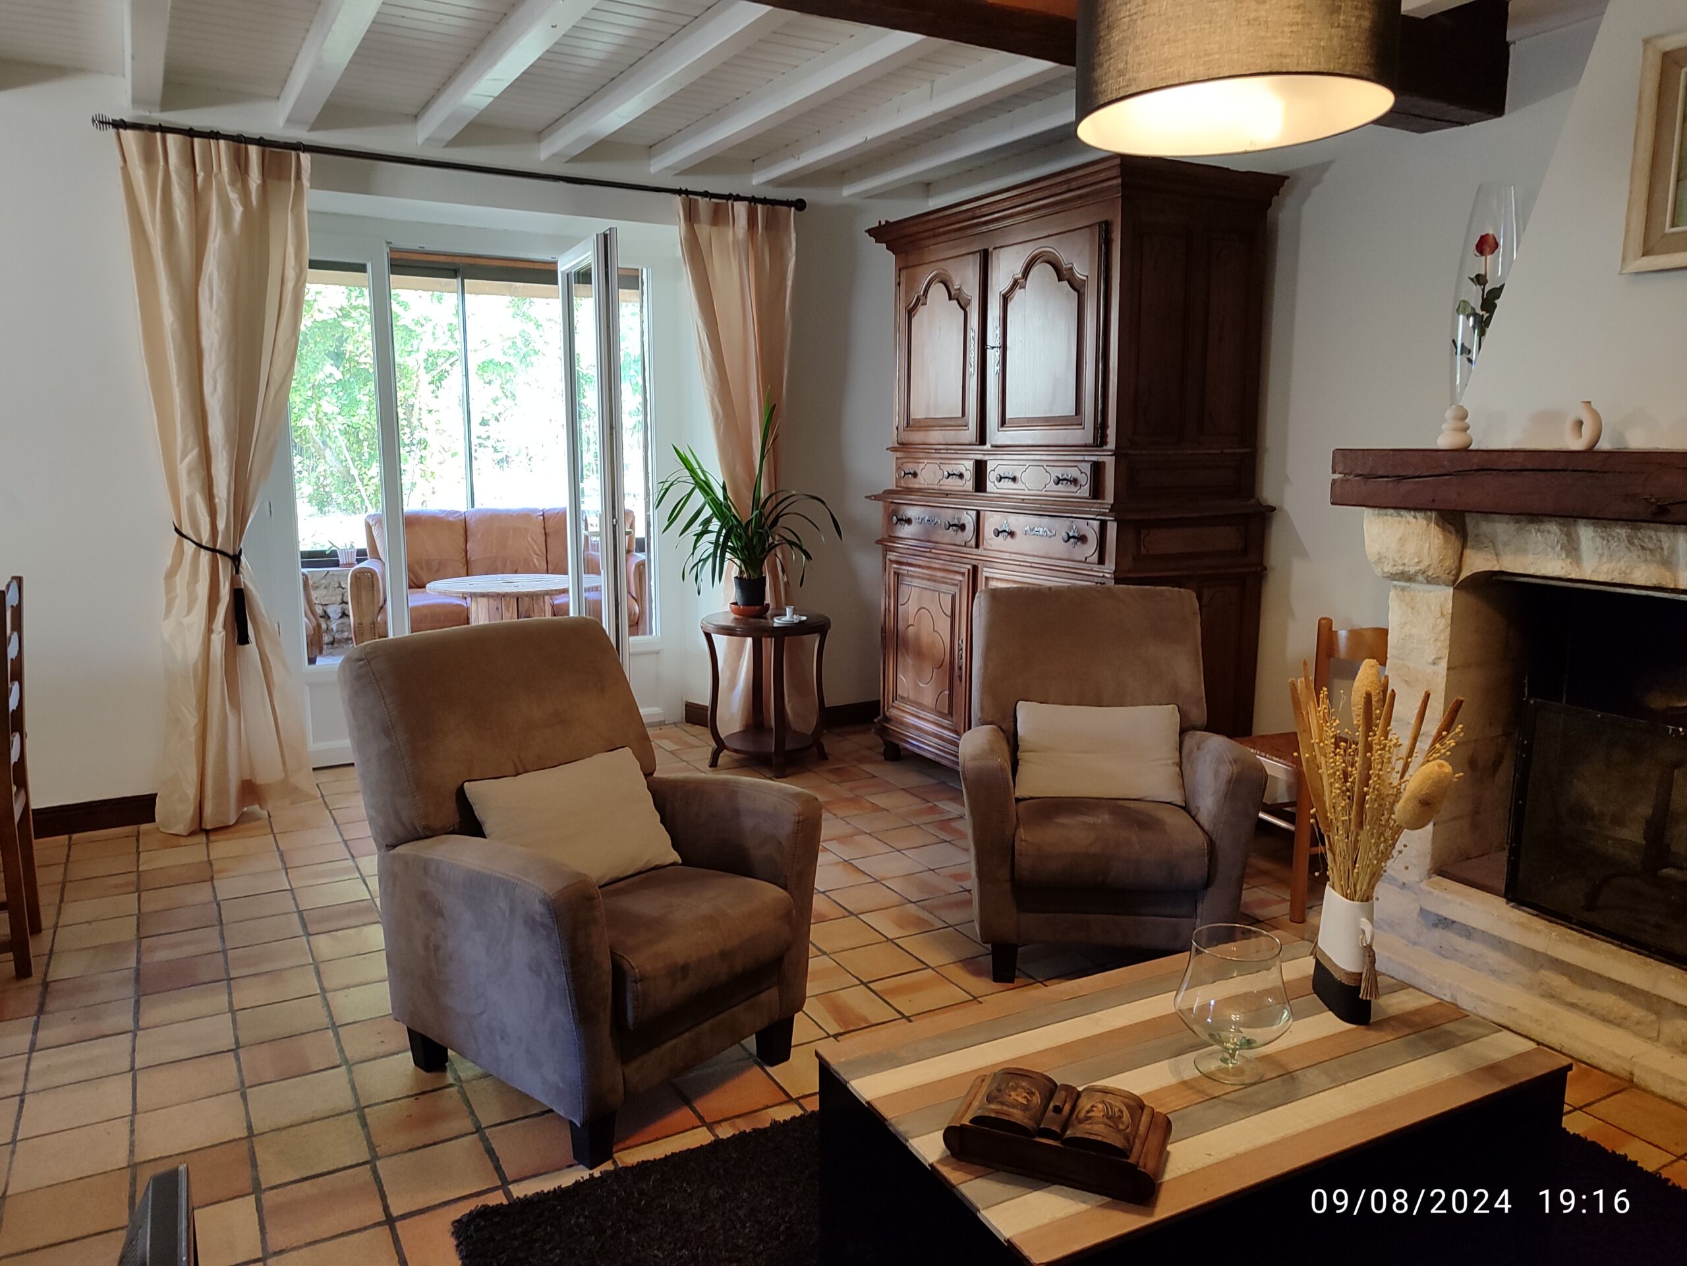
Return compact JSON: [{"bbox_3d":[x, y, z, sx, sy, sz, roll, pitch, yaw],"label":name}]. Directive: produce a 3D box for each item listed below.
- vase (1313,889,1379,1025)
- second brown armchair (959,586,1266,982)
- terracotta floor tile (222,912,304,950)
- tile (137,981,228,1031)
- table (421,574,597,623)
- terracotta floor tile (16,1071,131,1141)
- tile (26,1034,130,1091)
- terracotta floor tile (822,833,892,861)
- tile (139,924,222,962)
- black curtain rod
[{"bbox_3d":[0.881,0.550,2.136,0.082,0.205,0.190,0,9,0],"label":"vase"},{"bbox_3d":[0.694,0.374,3.401,0.740,0.960,0.800,1,9,5],"label":"second brown armchair"},{"bbox_3d":[-1.669,0.866,3.511,0.200,0.018,0.200,-5,11,-29],"label":"terracotta floor tile"},{"bbox_3d":[-1.620,0.921,3.000,0.196,0.014,0.196,-5,10,-29],"label":"tile"},{"bbox_3d":[-1.907,0.036,7.102,1.030,0.655,1.030,-5,10,-29],"label":"table"},{"bbox_3d":[-1.614,1.004,2.570,0.198,0.015,0.198,-5,10,-29],"label":"terracotta floor tile"},{"bbox_3d":[-1.700,0.964,2.724,0.196,0.014,0.196,-5,10,-29],"label":"tile"},{"bbox_3d":[0.059,0.771,4.327,0.200,0.015,0.200,-5,11,-29],"label":"terracotta floor tile"},{"bbox_3d":[-1.892,0.898,3.482,0.200,0.015,0.200,-5,11,-29],"label":"tile"},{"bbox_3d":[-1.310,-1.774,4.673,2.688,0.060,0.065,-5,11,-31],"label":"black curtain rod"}]

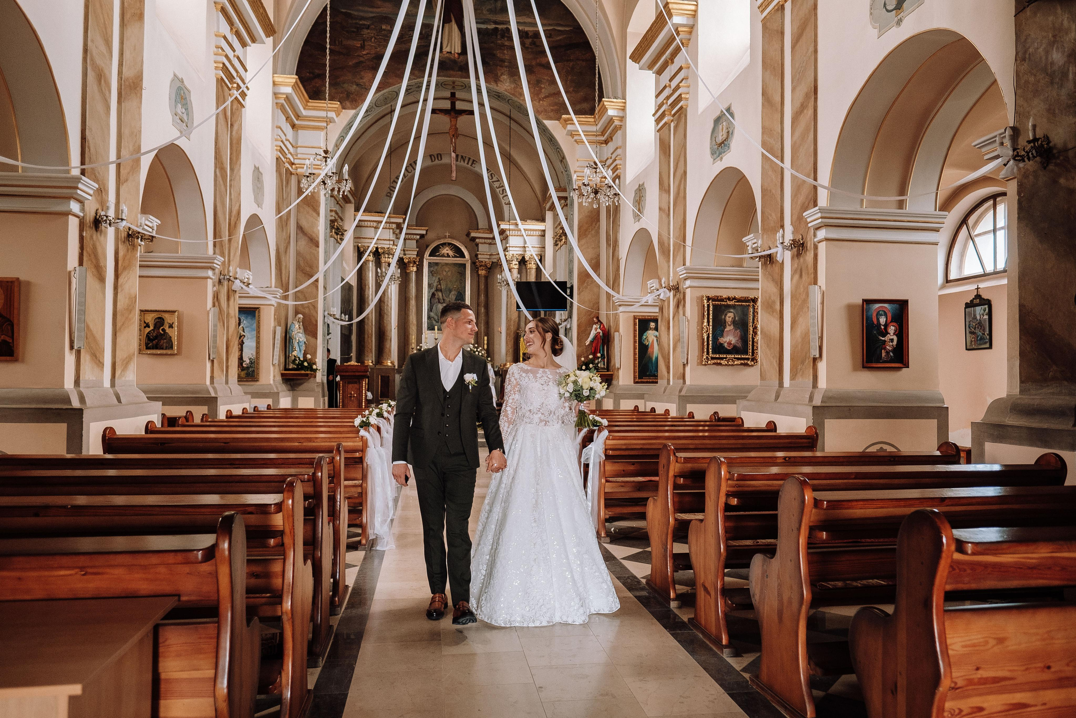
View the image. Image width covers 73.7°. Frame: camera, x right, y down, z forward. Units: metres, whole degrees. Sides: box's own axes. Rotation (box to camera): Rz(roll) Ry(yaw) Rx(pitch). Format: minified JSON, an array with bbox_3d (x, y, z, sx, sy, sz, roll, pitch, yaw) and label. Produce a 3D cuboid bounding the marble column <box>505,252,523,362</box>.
[{"bbox_3d":[-0.642,-1.255,18.449,0.460,2.803,0.460,1,-2,-9],"label":"marble column"}]

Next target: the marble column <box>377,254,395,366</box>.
[{"bbox_3d":[-3.692,-1.271,17.388,0.410,2.868,0.410,1,-2,-9],"label":"marble column"}]

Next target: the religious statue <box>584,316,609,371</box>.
[{"bbox_3d":[1.177,-0.319,14.352,0.400,1.080,0.360,0,-2,23],"label":"religious statue"}]

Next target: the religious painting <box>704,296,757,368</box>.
[{"bbox_3d":[2.976,-0.442,11.149,0.932,1.108,0.090,1,-2,-9],"label":"religious painting"}]

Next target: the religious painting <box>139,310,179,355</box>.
[{"bbox_3d":[-4.819,-0.338,9.116,0.462,0.560,0.060,1,-2,-9],"label":"religious painting"}]

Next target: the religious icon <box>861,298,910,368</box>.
[{"bbox_3d":[3.529,-0.254,7.318,0.522,0.697,0.060,1,-2,-9],"label":"religious icon"}]

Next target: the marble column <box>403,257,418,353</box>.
[{"bbox_3d":[-3.308,-1.222,18.658,0.420,2.856,0.420,1,-2,-9],"label":"marble column"}]

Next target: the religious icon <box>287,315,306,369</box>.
[{"bbox_3d":[-4.526,-0.340,13.491,0.300,1.010,0.280,2,-2,-37],"label":"religious icon"}]

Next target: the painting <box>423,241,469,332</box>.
[{"bbox_3d":[-2.511,-1.986,19.849,1.265,2.545,0.150,1,-2,-9],"label":"painting"}]

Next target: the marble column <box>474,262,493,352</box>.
[{"bbox_3d":[-1.432,-1.200,18.941,0.420,2.870,0.420,1,-2,-9],"label":"marble column"}]

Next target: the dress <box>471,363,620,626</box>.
[{"bbox_3d":[0.038,0.768,4.435,0.900,1.460,0.850,1,-2,-9],"label":"dress"}]

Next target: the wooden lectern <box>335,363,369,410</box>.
[{"bbox_3d":[-3.825,0.757,14.881,0.660,1.345,0.500,1,-2,-9],"label":"wooden lectern"}]

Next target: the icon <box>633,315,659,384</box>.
[{"bbox_3d":[2.355,-0.196,14.956,0.760,1.425,0.080,1,-2,-9],"label":"icon"}]

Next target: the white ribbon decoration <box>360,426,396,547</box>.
[{"bbox_3d":[-1.317,1.049,5.928,0.296,0.997,0.340,1,-2,-9],"label":"white ribbon decoration"}]

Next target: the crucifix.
[{"bbox_3d":[-1.872,-4.849,15.757,0.882,1.961,0.250,1,-2,-9],"label":"crucifix"}]

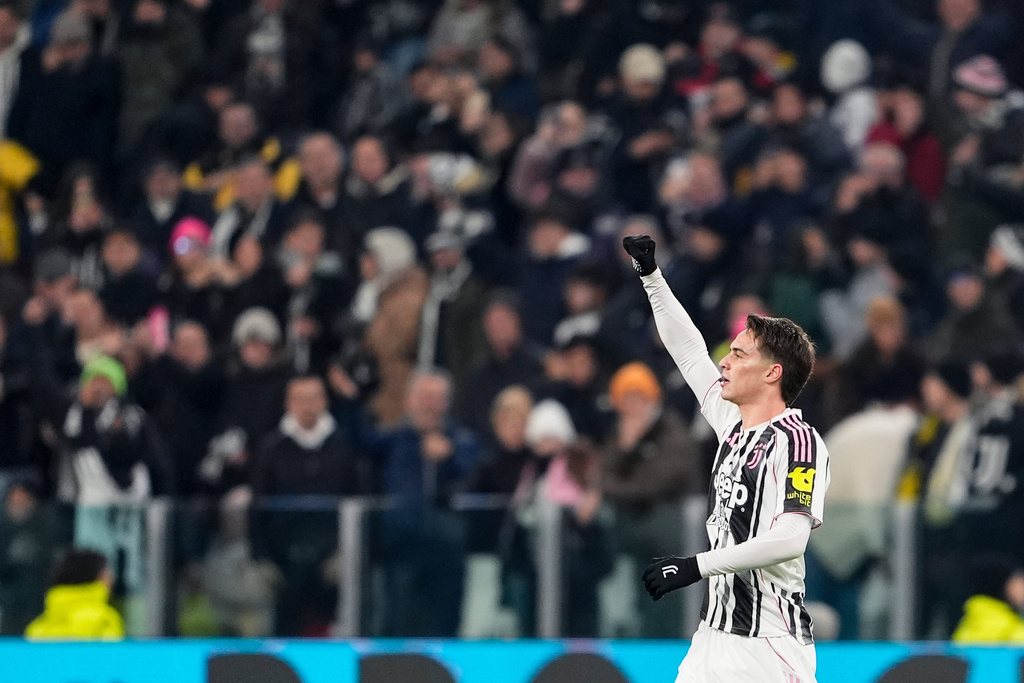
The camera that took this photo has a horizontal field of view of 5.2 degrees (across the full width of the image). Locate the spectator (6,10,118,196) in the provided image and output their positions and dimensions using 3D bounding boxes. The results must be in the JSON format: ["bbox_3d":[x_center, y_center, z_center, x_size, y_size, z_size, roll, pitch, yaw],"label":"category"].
[{"bbox_3d":[-2.026,-0.627,51.281,0.520,1.740,0.400,0,-1,14],"label":"spectator"}]

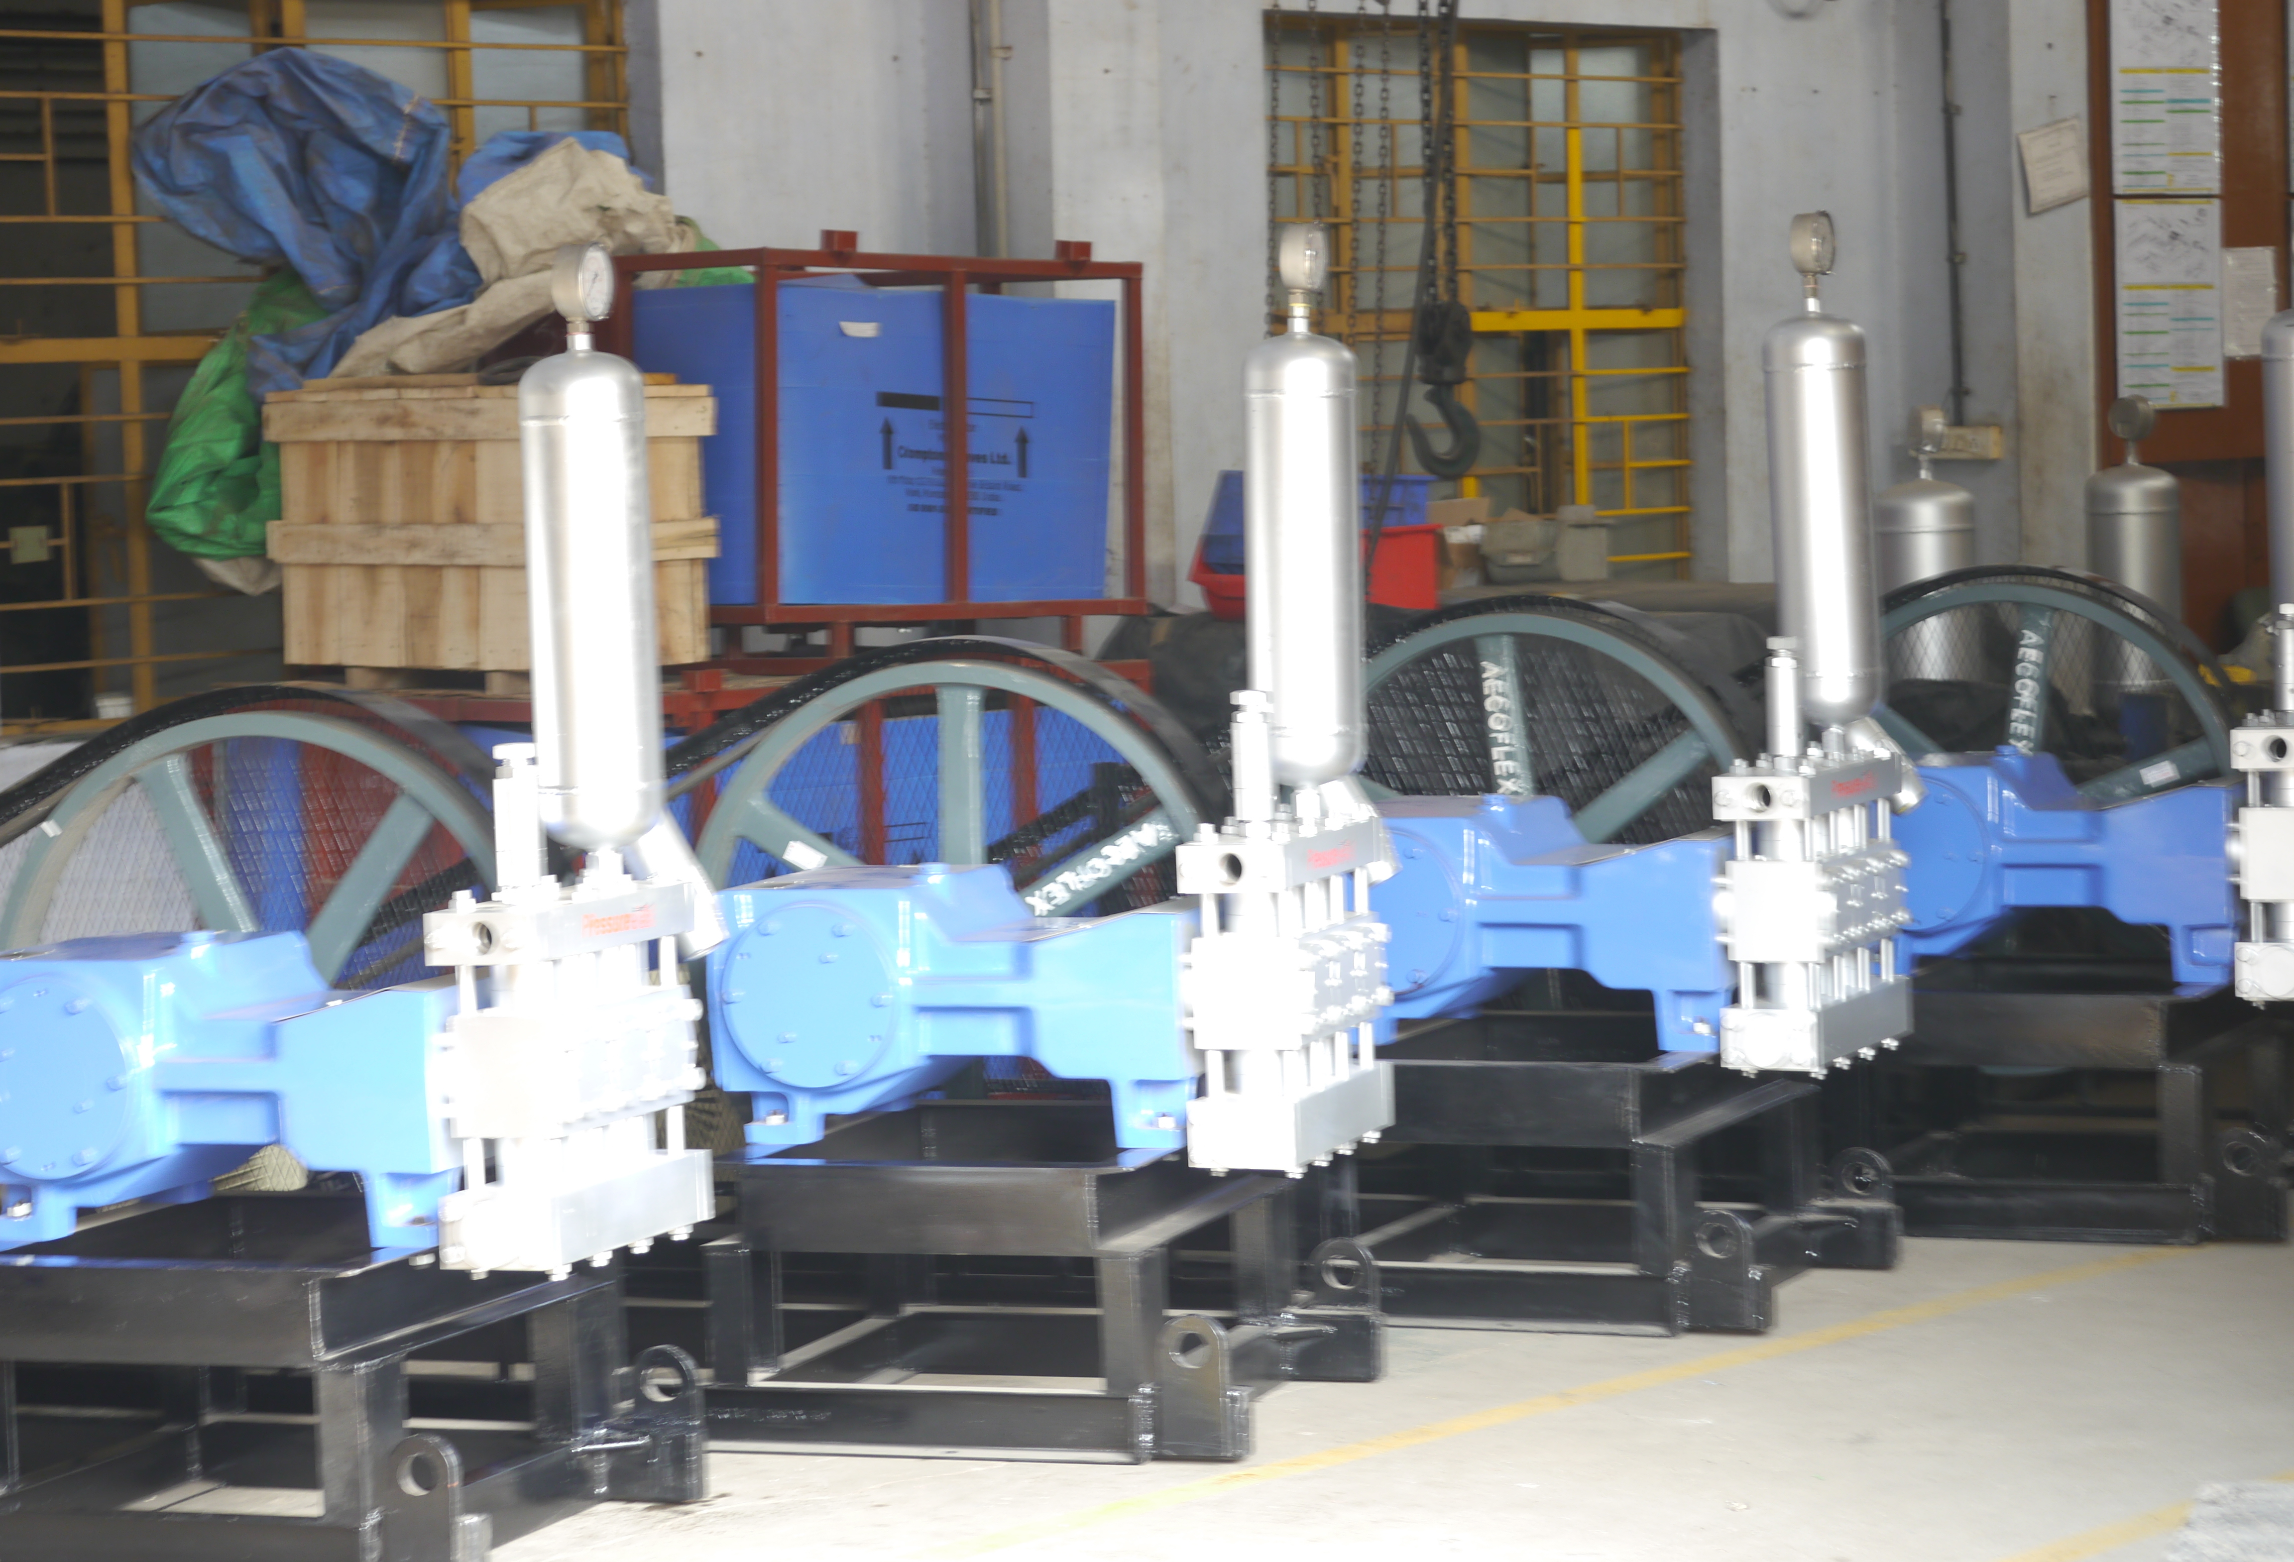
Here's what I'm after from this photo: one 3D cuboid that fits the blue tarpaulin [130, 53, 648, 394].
[{"bbox_3d":[-1.483,-1.086,11.600,0.950,0.640,0.600,-2,4,0],"label":"blue tarpaulin"}]

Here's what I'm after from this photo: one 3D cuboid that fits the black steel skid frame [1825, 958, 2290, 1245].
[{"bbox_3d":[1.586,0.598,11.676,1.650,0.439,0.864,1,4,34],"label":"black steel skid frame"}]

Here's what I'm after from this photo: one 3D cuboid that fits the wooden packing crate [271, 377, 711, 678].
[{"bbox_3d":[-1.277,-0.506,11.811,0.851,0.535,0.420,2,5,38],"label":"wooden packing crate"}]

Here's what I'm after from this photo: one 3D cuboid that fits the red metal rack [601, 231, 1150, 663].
[{"bbox_3d":[-0.582,-0.717,12.842,1.058,0.885,0.560,-3,5,-43],"label":"red metal rack"}]

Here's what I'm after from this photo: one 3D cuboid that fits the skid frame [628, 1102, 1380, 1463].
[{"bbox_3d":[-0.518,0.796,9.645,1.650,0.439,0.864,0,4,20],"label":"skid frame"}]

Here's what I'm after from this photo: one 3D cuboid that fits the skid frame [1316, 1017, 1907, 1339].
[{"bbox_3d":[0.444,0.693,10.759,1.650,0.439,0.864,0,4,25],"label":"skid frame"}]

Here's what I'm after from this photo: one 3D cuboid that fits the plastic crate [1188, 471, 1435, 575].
[{"bbox_3d":[0.373,-0.575,13.300,0.335,0.220,0.440,1,5,37],"label":"plastic crate"}]

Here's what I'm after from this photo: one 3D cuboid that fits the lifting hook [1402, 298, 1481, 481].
[{"bbox_3d":[0.638,-0.847,12.900,0.172,0.395,0.120,-2,4,0],"label":"lifting hook"}]

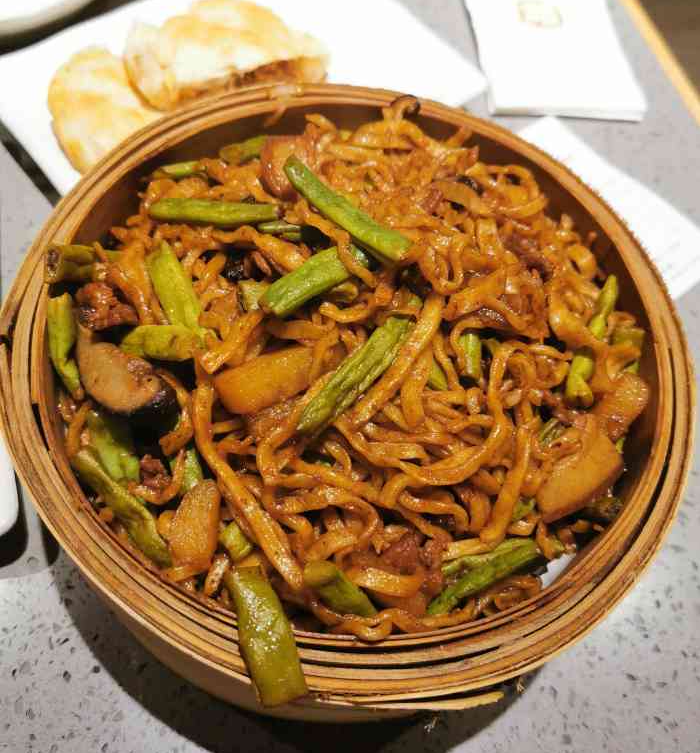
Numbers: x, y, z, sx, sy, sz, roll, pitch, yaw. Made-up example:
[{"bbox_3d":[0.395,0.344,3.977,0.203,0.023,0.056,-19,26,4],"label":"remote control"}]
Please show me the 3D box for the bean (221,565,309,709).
[{"bbox_3d":[-0.024,0.071,0.202,0.013,0.007,0.037,-14,52,-15],"label":"bean"}]

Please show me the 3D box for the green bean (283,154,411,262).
[{"bbox_3d":[-0.002,-0.066,0.279,0.010,0.008,0.062,-37,67,-24],"label":"green bean"}]

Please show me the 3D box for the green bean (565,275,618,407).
[{"bbox_3d":[0.096,-0.015,0.284,0.009,0.007,0.063,22,63,4],"label":"green bean"}]

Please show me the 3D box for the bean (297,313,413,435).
[{"bbox_3d":[0.002,-0.002,0.249,0.012,0.008,0.054,38,68,12],"label":"bean"}]

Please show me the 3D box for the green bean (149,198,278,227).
[{"bbox_3d":[-0.053,-0.064,0.282,0.049,0.007,0.009,0,62,-1],"label":"green bean"}]

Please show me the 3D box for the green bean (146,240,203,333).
[{"bbox_3d":[-0.063,-0.032,0.266,0.011,0.007,0.044,-22,62,-18],"label":"green bean"}]

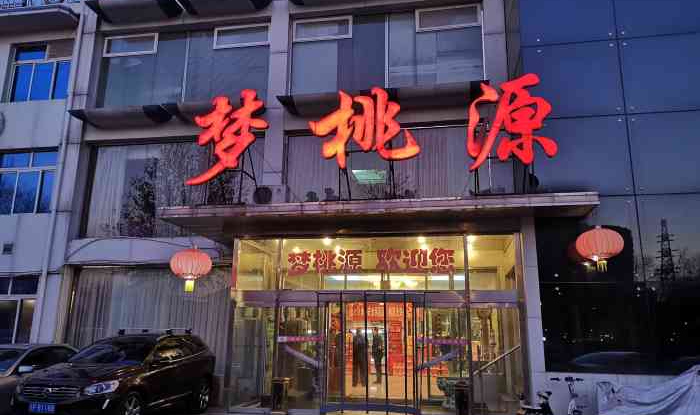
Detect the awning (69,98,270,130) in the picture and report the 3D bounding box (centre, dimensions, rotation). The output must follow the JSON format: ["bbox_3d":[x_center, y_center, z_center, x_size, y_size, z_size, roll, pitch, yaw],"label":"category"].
[{"bbox_3d":[-4.750,-2.382,14.113,5.200,0.450,0.850,-2,-13,10],"label":"awning"}]

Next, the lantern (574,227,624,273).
[{"bbox_3d":[4.374,0.717,9.552,0.770,0.790,0.770,-2,-13,10],"label":"lantern"}]

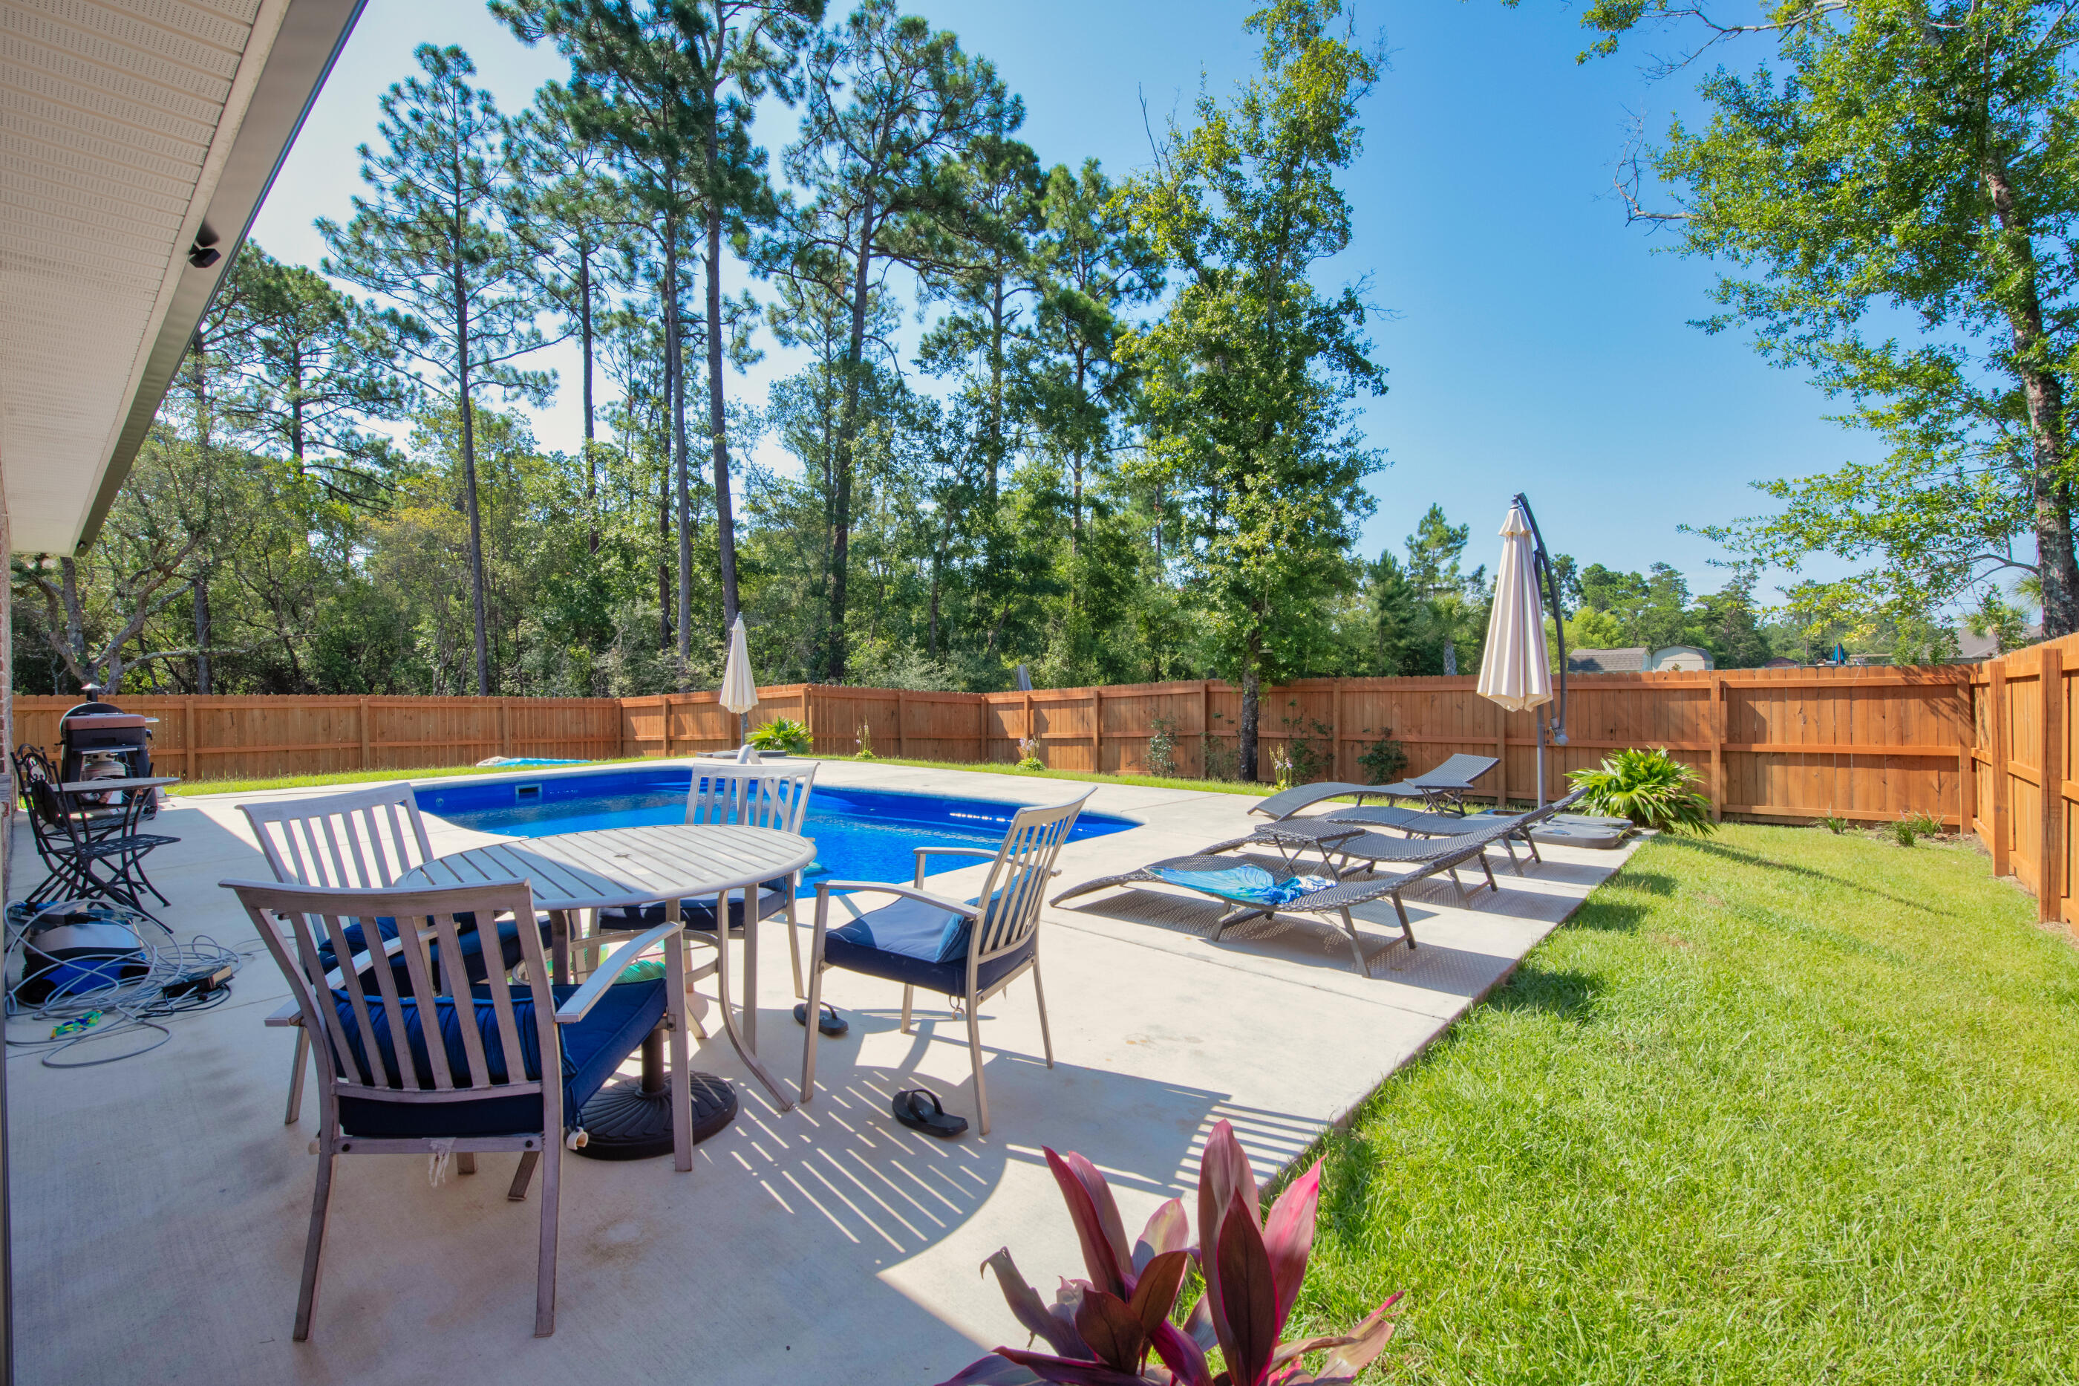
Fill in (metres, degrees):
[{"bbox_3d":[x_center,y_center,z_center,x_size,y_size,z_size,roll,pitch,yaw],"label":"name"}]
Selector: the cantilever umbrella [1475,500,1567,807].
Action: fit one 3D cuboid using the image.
[{"bbox_3d":[3.880,-0.240,7.420,0.820,2.620,0.680,-1,1,-44],"label":"cantilever umbrella"}]

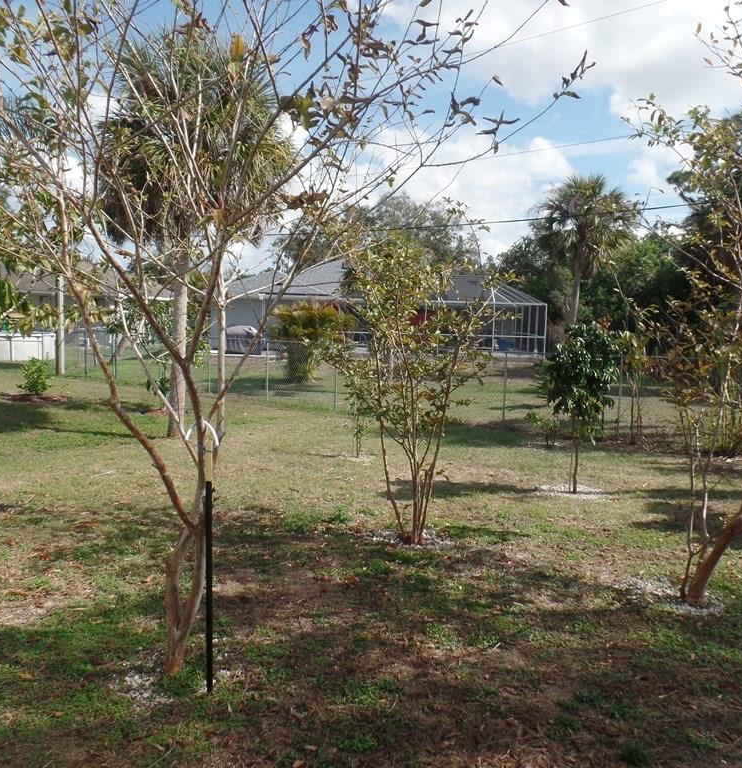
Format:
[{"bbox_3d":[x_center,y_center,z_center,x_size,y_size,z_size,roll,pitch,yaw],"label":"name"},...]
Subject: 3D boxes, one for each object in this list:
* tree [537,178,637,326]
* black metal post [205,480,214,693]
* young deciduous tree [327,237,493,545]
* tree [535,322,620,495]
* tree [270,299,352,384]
[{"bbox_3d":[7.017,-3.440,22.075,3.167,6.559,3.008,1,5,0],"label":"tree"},{"bbox_3d":[-0.719,0.907,3.026,0.030,0.973,0.030,1,5,0],"label":"black metal post"},{"bbox_3d":[0.297,0.064,5.133,1.252,2.318,1.189,1,5,0],"label":"young deciduous tree"},{"bbox_3d":[2.106,0.246,6.841,0.743,1.721,0.706,1,5,0],"label":"tree"},{"bbox_3d":[-1.598,-1.137,18.580,2.239,2.271,2.127,1,5,0],"label":"tree"}]

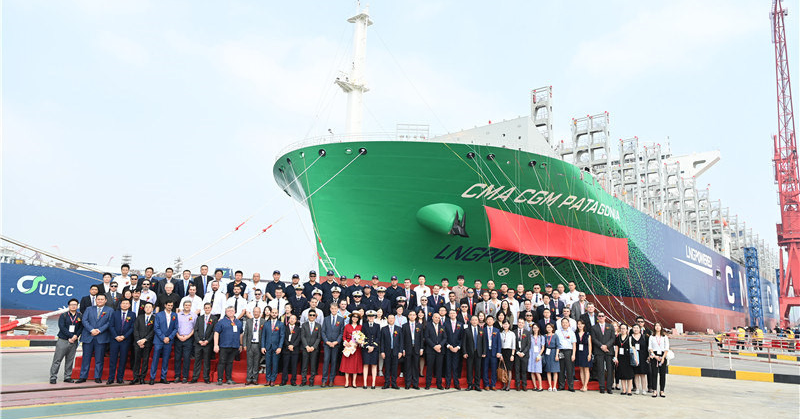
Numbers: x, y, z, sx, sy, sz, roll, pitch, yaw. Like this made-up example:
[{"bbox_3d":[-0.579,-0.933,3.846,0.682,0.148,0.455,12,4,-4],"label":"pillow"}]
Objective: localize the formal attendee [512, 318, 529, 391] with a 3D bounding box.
[{"bbox_3d":[2.958,3.522,13.010,0.460,1.691,0.360,1,-11,5],"label":"formal attendee"}]

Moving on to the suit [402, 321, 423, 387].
[{"bbox_3d":[0.303,3.425,12.642,0.520,1.555,0.360,2,-11,-1],"label":"suit"}]

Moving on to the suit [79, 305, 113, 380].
[{"bbox_3d":[-6.662,2.906,11.666,0.620,1.573,0.380,6,-12,-21],"label":"suit"}]

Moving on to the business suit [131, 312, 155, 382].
[{"bbox_3d":[-5.867,3.144,12.192,0.480,1.450,0.290,5,-13,-14],"label":"business suit"}]

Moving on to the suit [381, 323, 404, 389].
[{"bbox_3d":[-0.174,3.375,12.410,0.510,1.392,0.320,3,-12,-3],"label":"suit"}]

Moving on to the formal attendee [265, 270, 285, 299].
[{"bbox_3d":[-3.378,2.515,14.322,0.530,1.750,0.330,5,-12,-11],"label":"formal attendee"}]

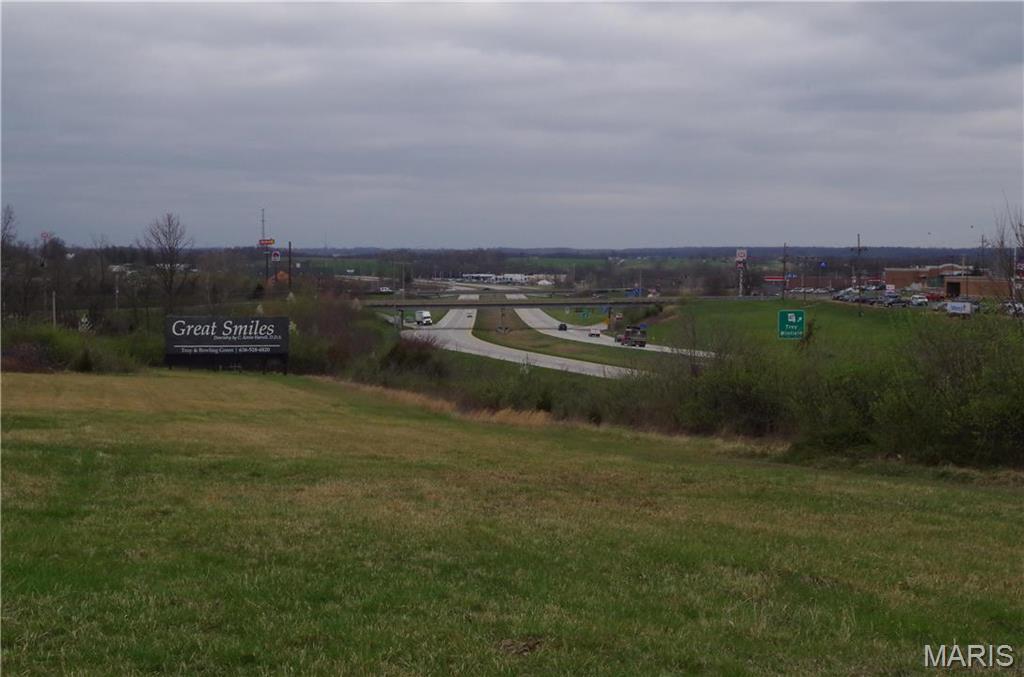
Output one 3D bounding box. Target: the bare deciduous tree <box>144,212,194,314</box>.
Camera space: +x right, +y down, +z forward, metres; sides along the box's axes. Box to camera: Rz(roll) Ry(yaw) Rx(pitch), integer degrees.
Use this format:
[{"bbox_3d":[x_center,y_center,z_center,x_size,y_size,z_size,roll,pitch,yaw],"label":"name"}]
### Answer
[{"bbox_3d":[-59.391,-12.949,240.000,8.600,17.500,8.600,0,4,0],"label":"bare deciduous tree"}]

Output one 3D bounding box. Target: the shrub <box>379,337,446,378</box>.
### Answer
[{"bbox_3d":[-8.503,1.683,120.000,5.600,3.700,5.000,0,4,0],"label":"shrub"}]

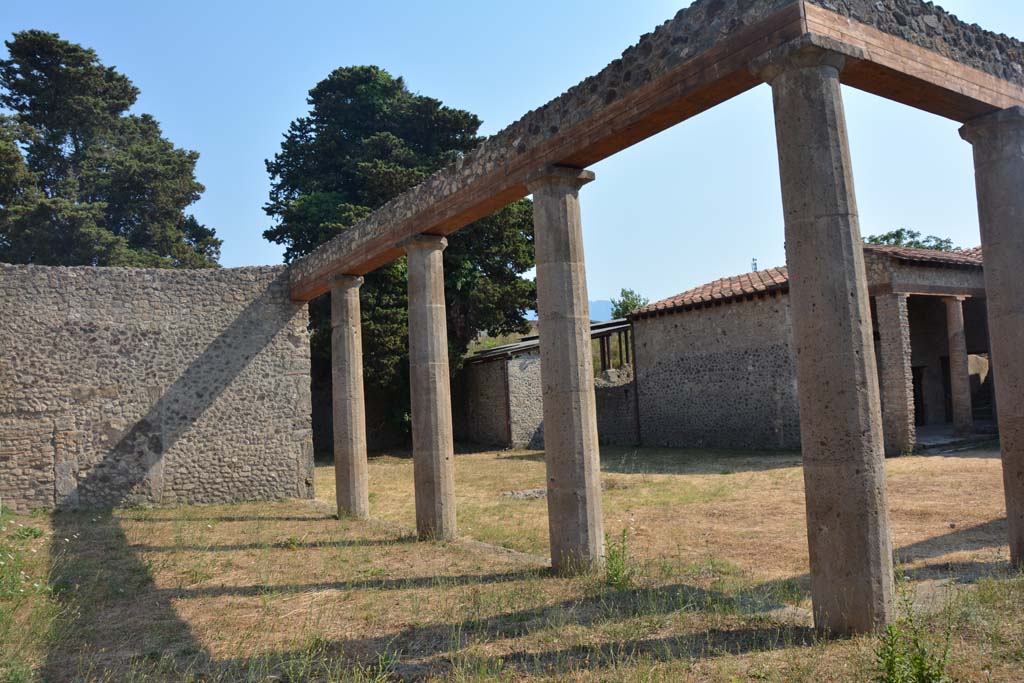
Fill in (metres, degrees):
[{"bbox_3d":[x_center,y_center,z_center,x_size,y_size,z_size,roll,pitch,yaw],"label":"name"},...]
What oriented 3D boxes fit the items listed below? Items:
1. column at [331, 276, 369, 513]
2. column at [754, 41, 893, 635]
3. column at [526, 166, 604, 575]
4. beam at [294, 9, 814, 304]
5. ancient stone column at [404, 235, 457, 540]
[{"bbox_3d":[-2.868,0.951,13.484,0.580,4.192,0.580,1,-7,-33],"label":"column"},{"bbox_3d":[2.305,-0.108,5.607,0.580,4.213,0.580,1,-7,-33],"label":"column"},{"bbox_3d":[0.581,0.245,8.233,0.580,4.206,0.580,-3,-6,0],"label":"column"},{"bbox_3d":[-1.047,-1.664,10.772,0.406,0.268,12.291,1,-7,-33],"label":"beam"},{"bbox_3d":[-1.143,0.598,10.858,0.580,4.199,0.580,1,-7,-33],"label":"ancient stone column"}]

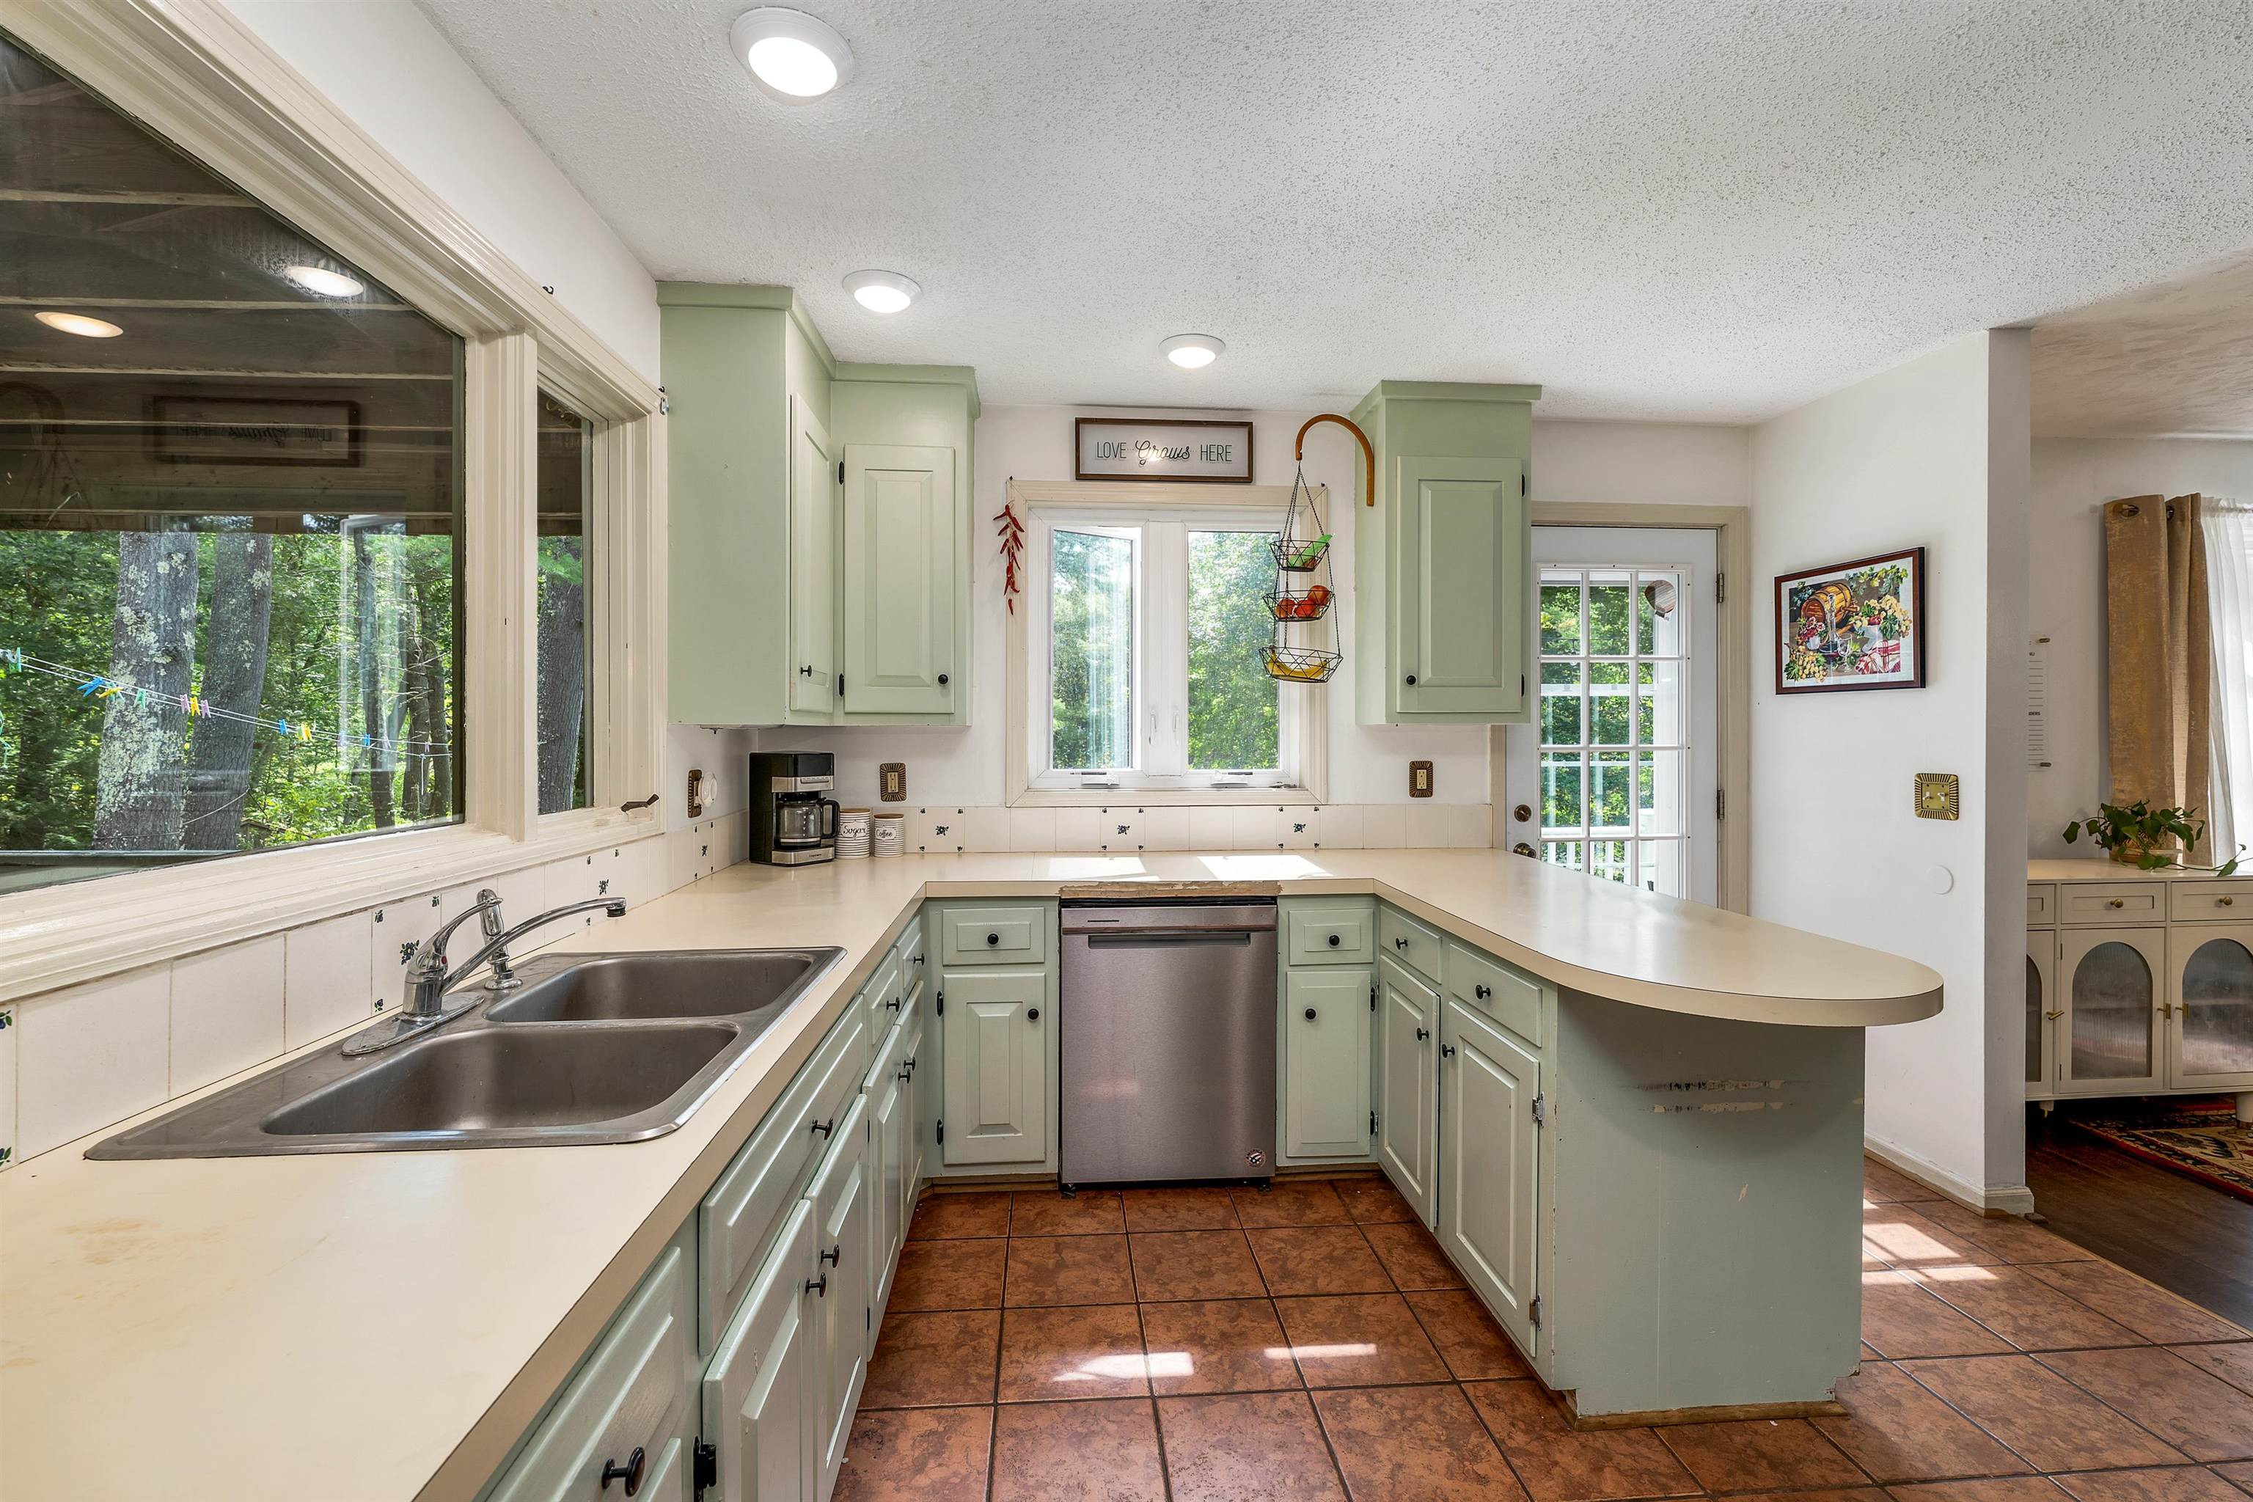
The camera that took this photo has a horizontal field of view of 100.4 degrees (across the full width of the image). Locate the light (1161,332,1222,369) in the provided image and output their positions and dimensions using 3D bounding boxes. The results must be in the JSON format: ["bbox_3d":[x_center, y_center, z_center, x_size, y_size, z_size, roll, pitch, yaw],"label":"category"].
[{"bbox_3d":[0.191,-1.153,2.718,0.188,0.033,0.188,0,1,-4],"label":"light"}]

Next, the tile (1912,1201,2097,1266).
[{"bbox_3d":[2.316,1.285,2.510,0.240,0.010,0.308,0,1,-4],"label":"tile"}]

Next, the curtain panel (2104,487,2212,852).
[{"bbox_3d":[3.718,-0.263,3.388,0.350,1.340,0.120,0,1,-4],"label":"curtain panel"}]

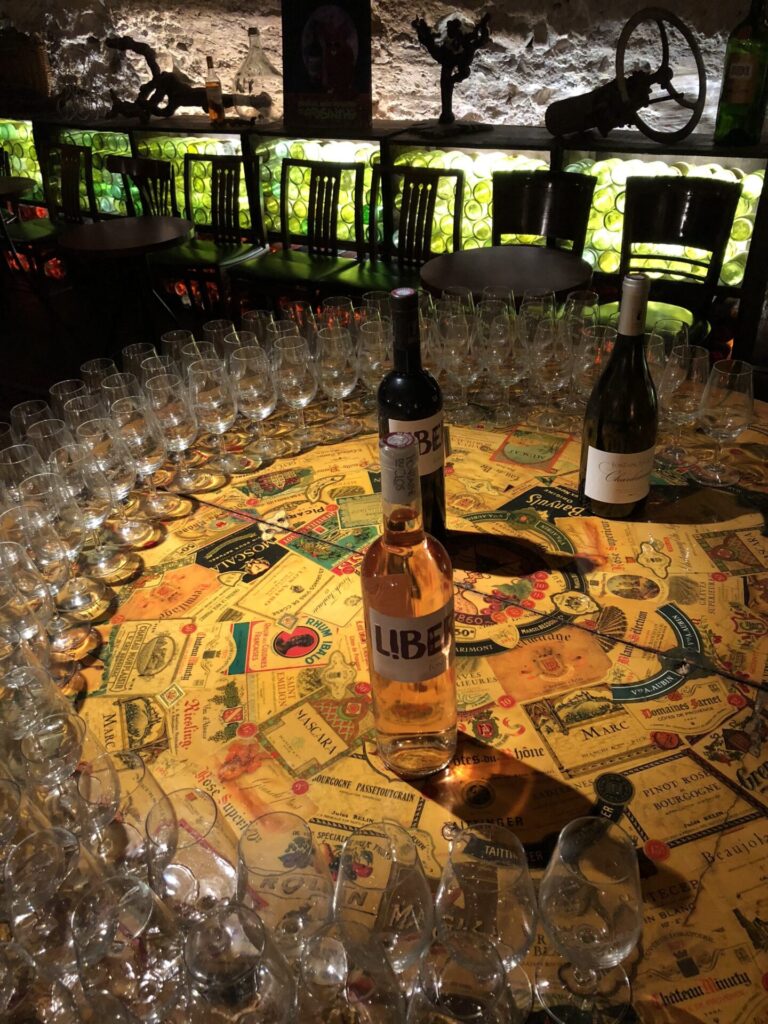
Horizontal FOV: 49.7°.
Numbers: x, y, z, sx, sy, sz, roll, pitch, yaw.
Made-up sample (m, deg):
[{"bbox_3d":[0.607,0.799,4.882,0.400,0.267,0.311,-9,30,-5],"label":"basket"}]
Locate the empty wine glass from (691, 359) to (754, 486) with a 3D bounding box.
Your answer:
[{"bbox_3d":[0.442,-0.116,1.077,0.066,0.155,0.066,-3,34,2],"label":"empty wine glass"}]

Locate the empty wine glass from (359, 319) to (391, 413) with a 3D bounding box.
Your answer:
[{"bbox_3d":[-0.005,-0.210,1.269,0.066,0.154,0.066,-5,34,0],"label":"empty wine glass"}]

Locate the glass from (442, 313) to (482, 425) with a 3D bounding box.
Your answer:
[{"bbox_3d":[0.124,-0.216,1.264,0.066,0.155,0.066,-4,33,0],"label":"glass"}]

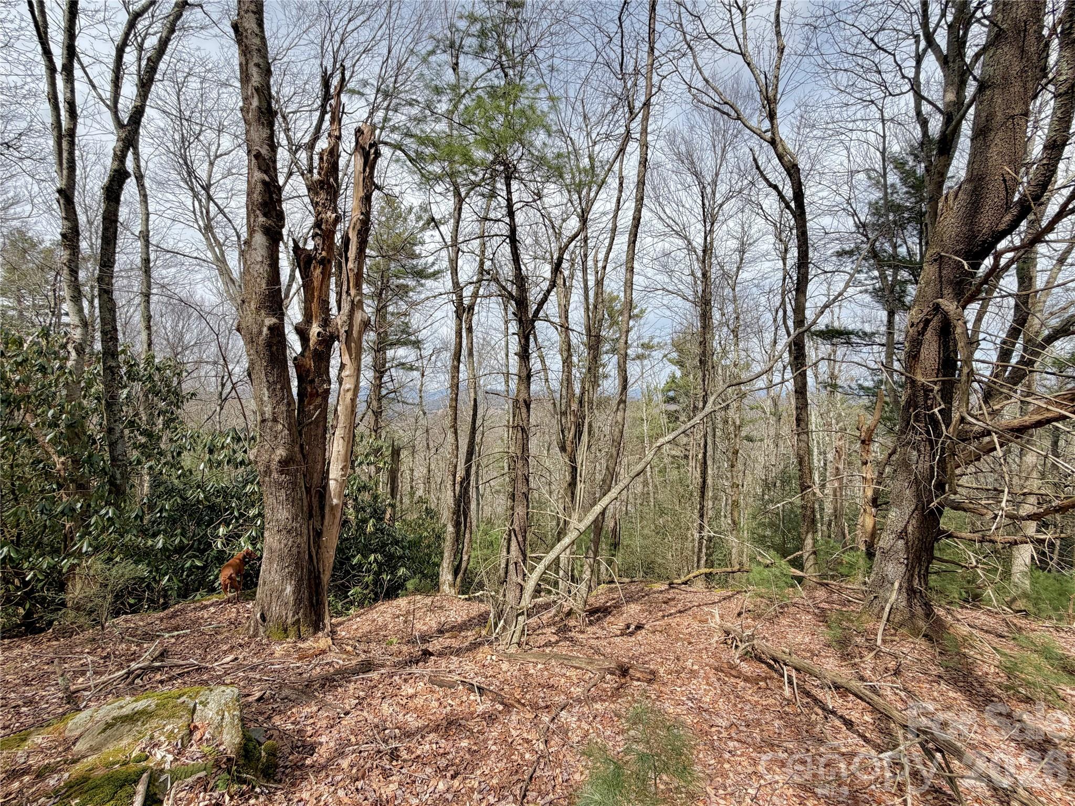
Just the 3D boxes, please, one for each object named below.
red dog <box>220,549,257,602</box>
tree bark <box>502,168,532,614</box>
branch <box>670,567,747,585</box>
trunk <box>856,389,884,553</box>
[{"bbox_3d":[-4.476,2.561,6.500,0.280,0.620,0.820,0,0,-17],"label":"red dog"},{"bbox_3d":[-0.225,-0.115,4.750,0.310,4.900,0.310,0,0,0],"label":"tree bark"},{"bbox_3d":[2.719,2.739,6.900,1.250,0.280,0.280,0,0,0],"label":"branch"},{"bbox_3d":[6.578,1.370,8.600,0.480,3.300,0.420,0,0,0],"label":"trunk"}]

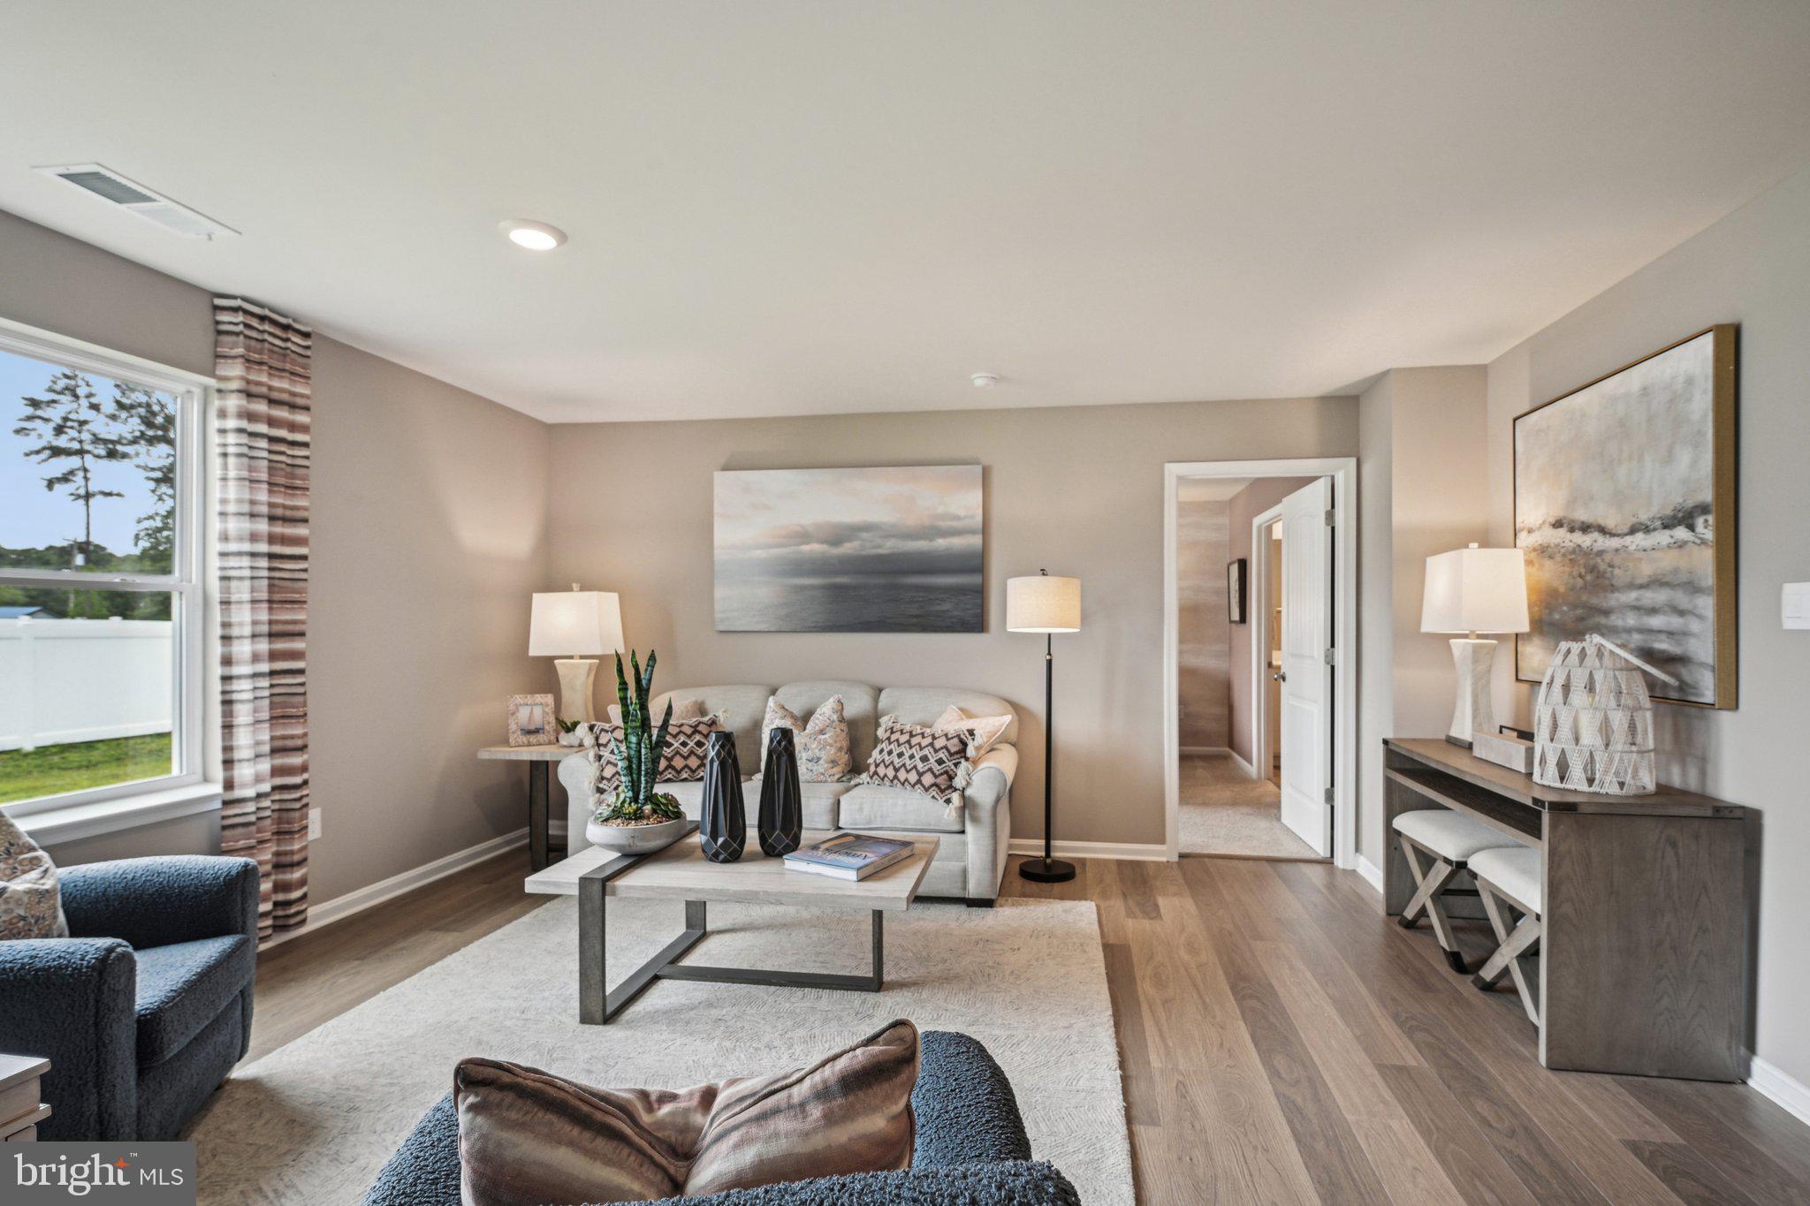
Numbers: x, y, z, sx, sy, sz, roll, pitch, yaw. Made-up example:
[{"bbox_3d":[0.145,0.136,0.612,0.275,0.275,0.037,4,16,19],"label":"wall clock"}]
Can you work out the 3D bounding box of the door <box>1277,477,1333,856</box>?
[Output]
[{"bbox_3d":[2.330,0.358,4.692,0.040,2.030,0.745,0,-1,8],"label":"door"}]

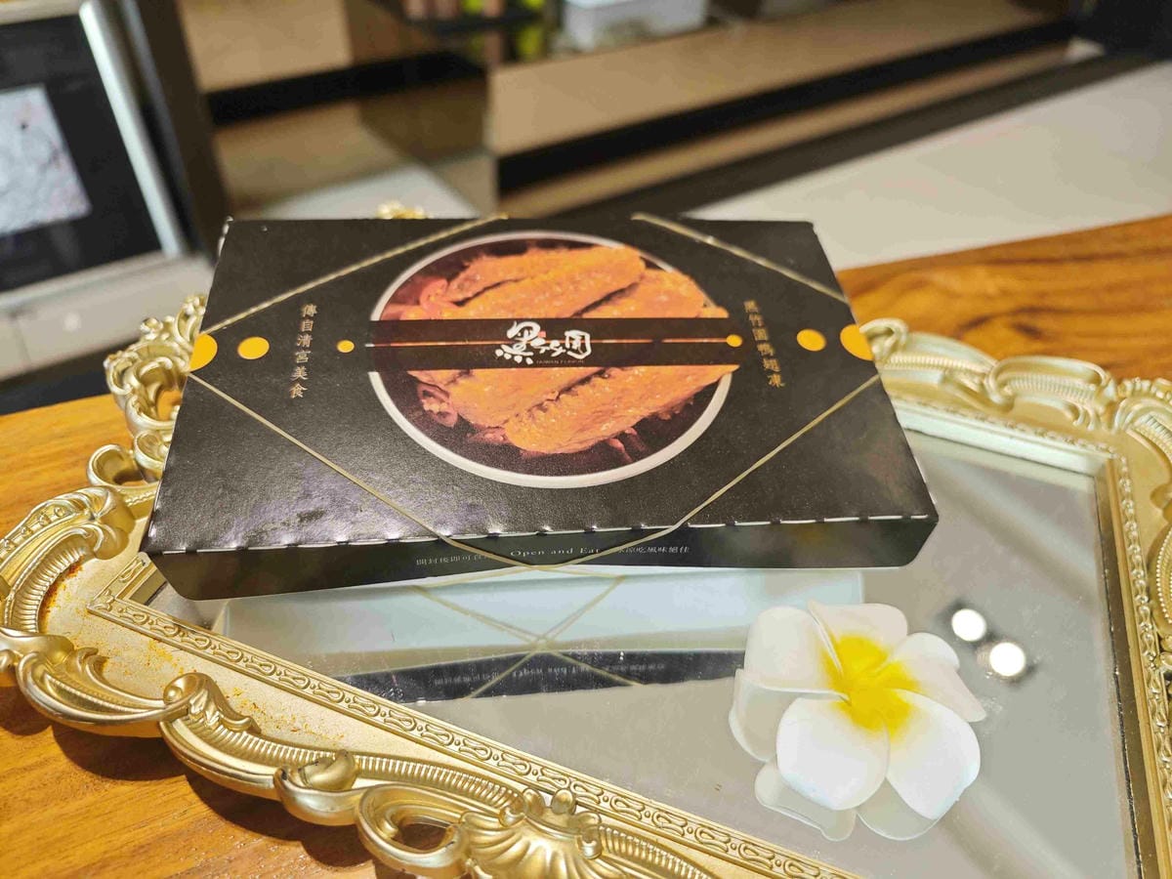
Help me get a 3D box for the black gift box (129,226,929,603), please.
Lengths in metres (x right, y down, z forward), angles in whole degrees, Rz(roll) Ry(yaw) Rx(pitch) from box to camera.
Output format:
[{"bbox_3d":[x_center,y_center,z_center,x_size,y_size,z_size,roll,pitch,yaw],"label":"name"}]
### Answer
[{"bbox_3d":[-0.014,-0.016,0.271,0.220,0.041,0.135,-2,54,-7],"label":"black gift box"}]

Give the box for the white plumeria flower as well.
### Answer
[{"bbox_3d":[0.075,0.071,0.218,0.067,0.026,0.066,2,45,-2],"label":"white plumeria flower"}]

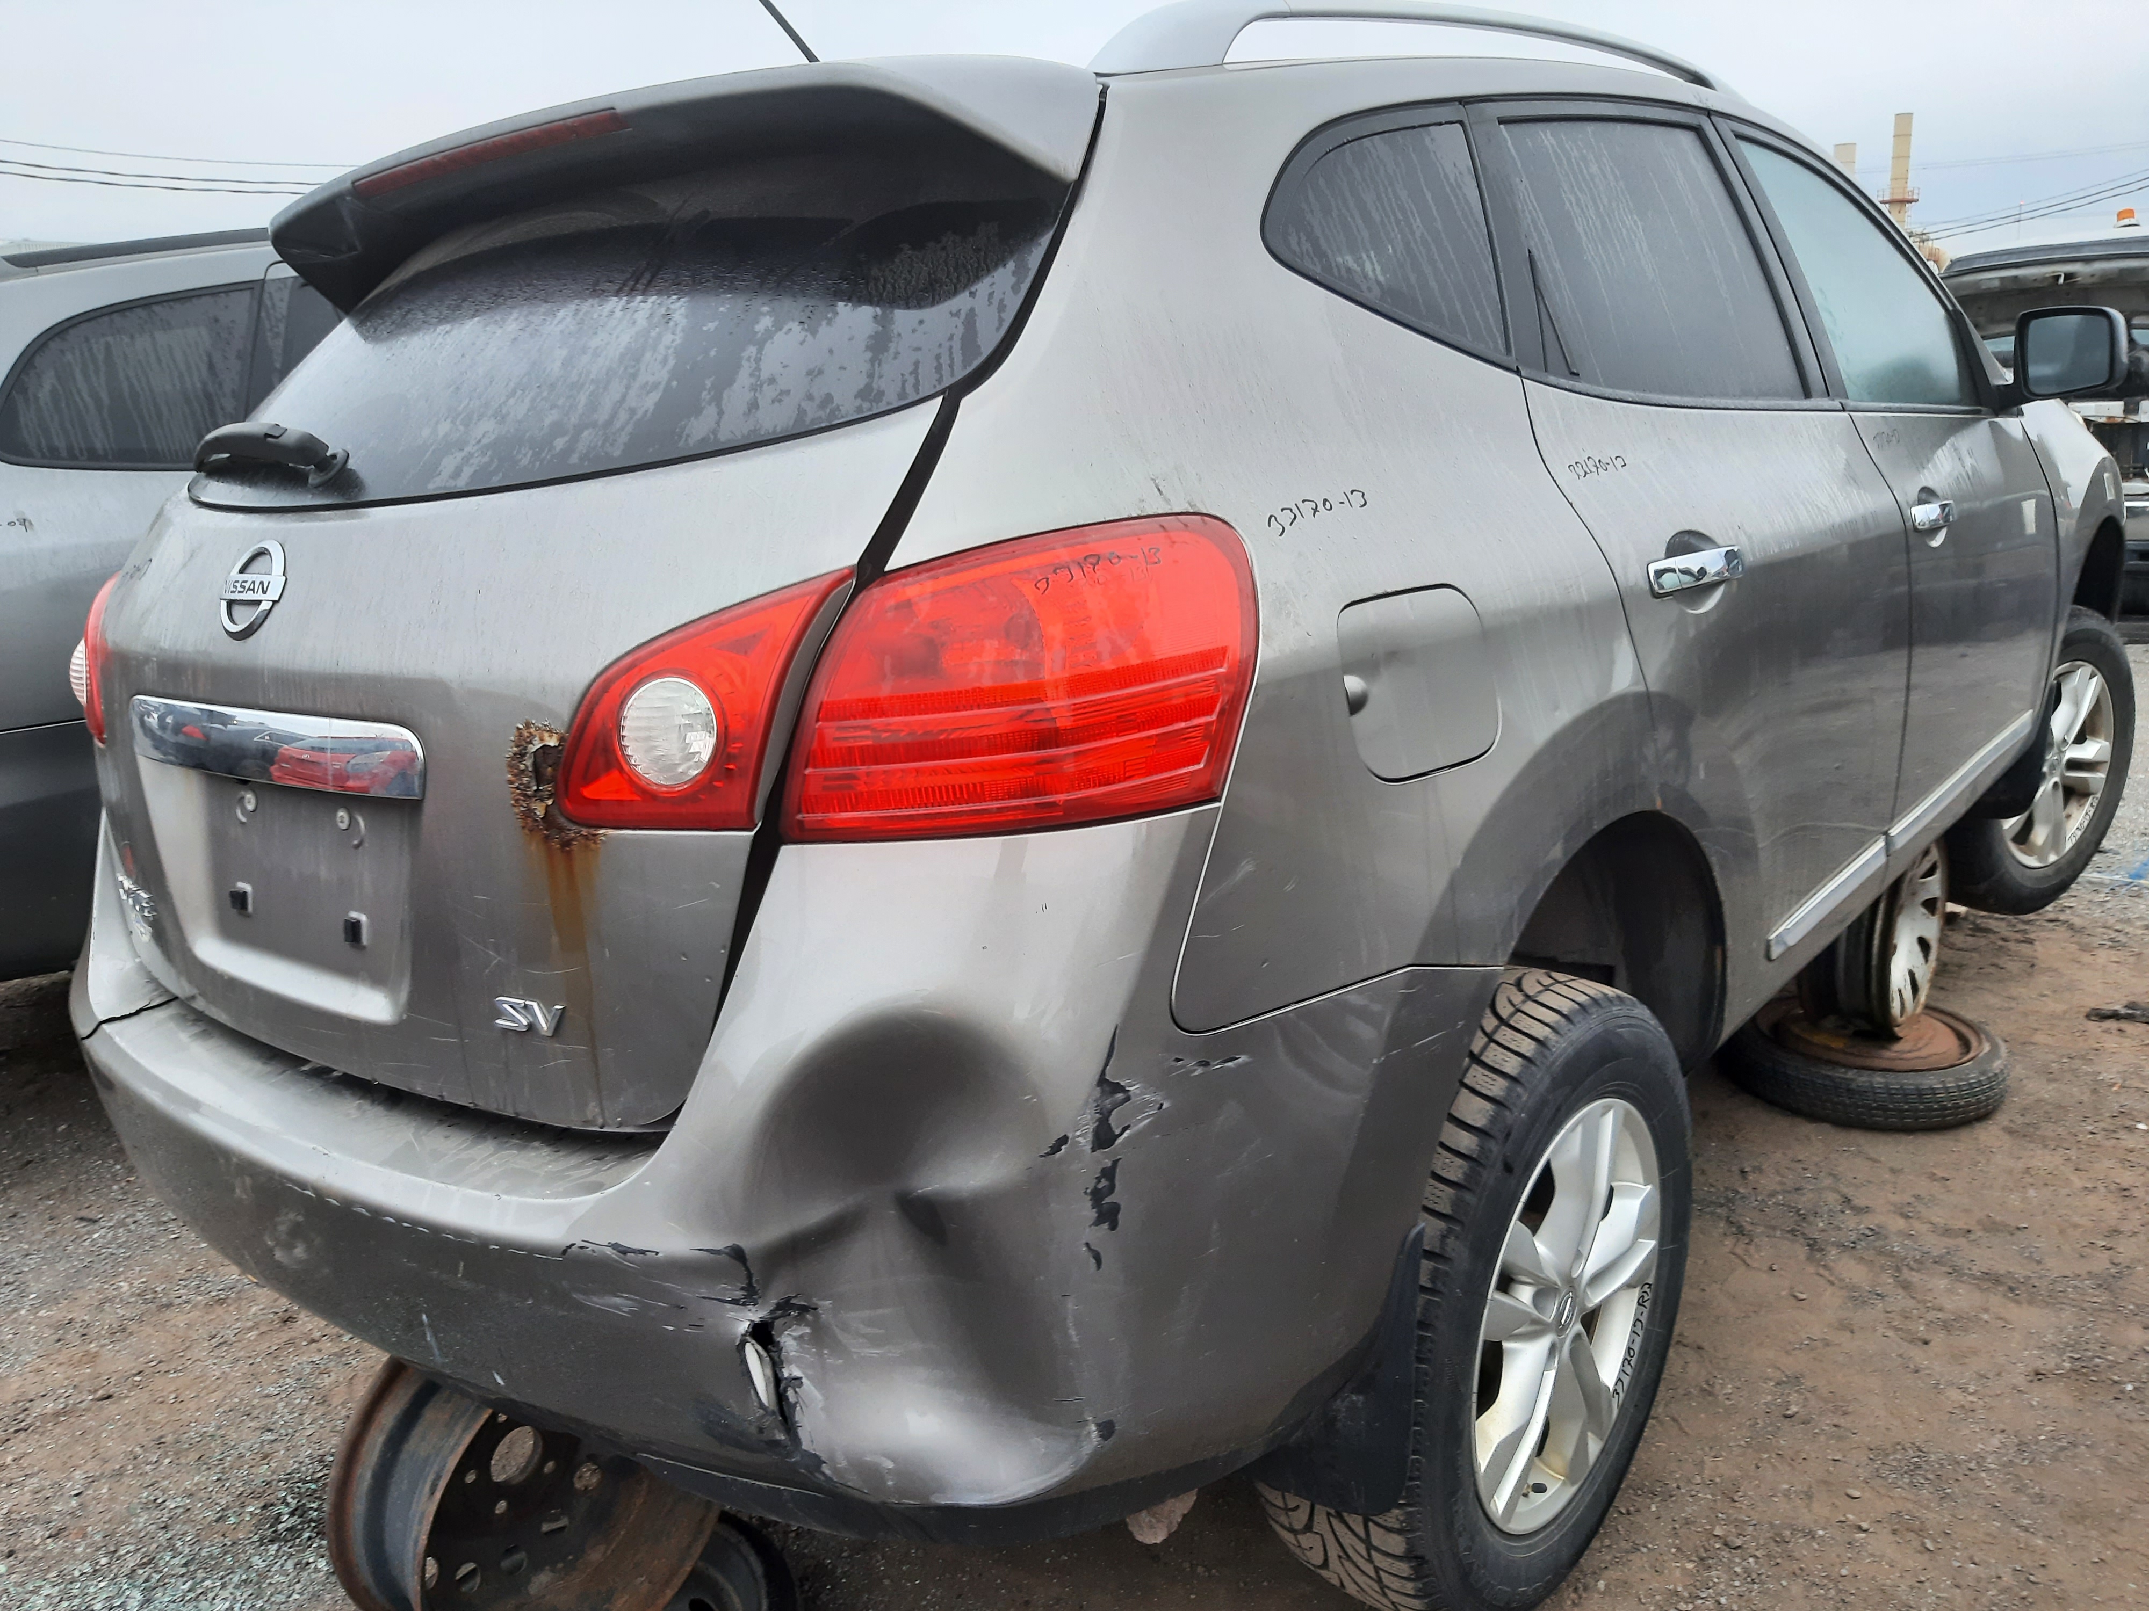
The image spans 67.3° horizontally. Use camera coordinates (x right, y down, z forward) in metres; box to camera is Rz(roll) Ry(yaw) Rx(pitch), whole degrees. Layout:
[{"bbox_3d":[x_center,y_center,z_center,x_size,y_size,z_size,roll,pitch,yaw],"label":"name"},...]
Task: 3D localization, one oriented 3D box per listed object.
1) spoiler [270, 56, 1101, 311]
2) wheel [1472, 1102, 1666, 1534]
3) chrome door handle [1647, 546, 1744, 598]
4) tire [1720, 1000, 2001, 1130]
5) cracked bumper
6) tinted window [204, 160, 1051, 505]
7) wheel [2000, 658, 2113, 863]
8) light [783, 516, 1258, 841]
[{"bbox_3d":[-0.488,-0.623,1.679,1.270,0.160,0.330,7,18,40],"label":"spoiler"},{"bbox_3d":[0.475,0.536,1.803,0.190,0.468,0.468,8,18,40],"label":"wheel"},{"bbox_3d":[0.654,-0.246,1.696,0.050,0.043,0.250,6,14,37],"label":"chrome door handle"},{"bbox_3d":[1.645,0.520,3.375,0.575,0.125,0.575,8,18,39],"label":"tire"},{"bbox_3d":[-0.542,0.227,1.743,1.770,0.610,0.750,7,18,40],"label":"cracked bumper"},{"bbox_3d":[-0.597,-0.418,1.581,1.340,0.120,0.450,7,60,40],"label":"tinted window"},{"bbox_3d":[2.218,-0.105,3.787,0.468,0.468,0.190,-12,17,-29],"label":"wheel"},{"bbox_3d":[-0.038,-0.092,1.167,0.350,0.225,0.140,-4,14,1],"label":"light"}]

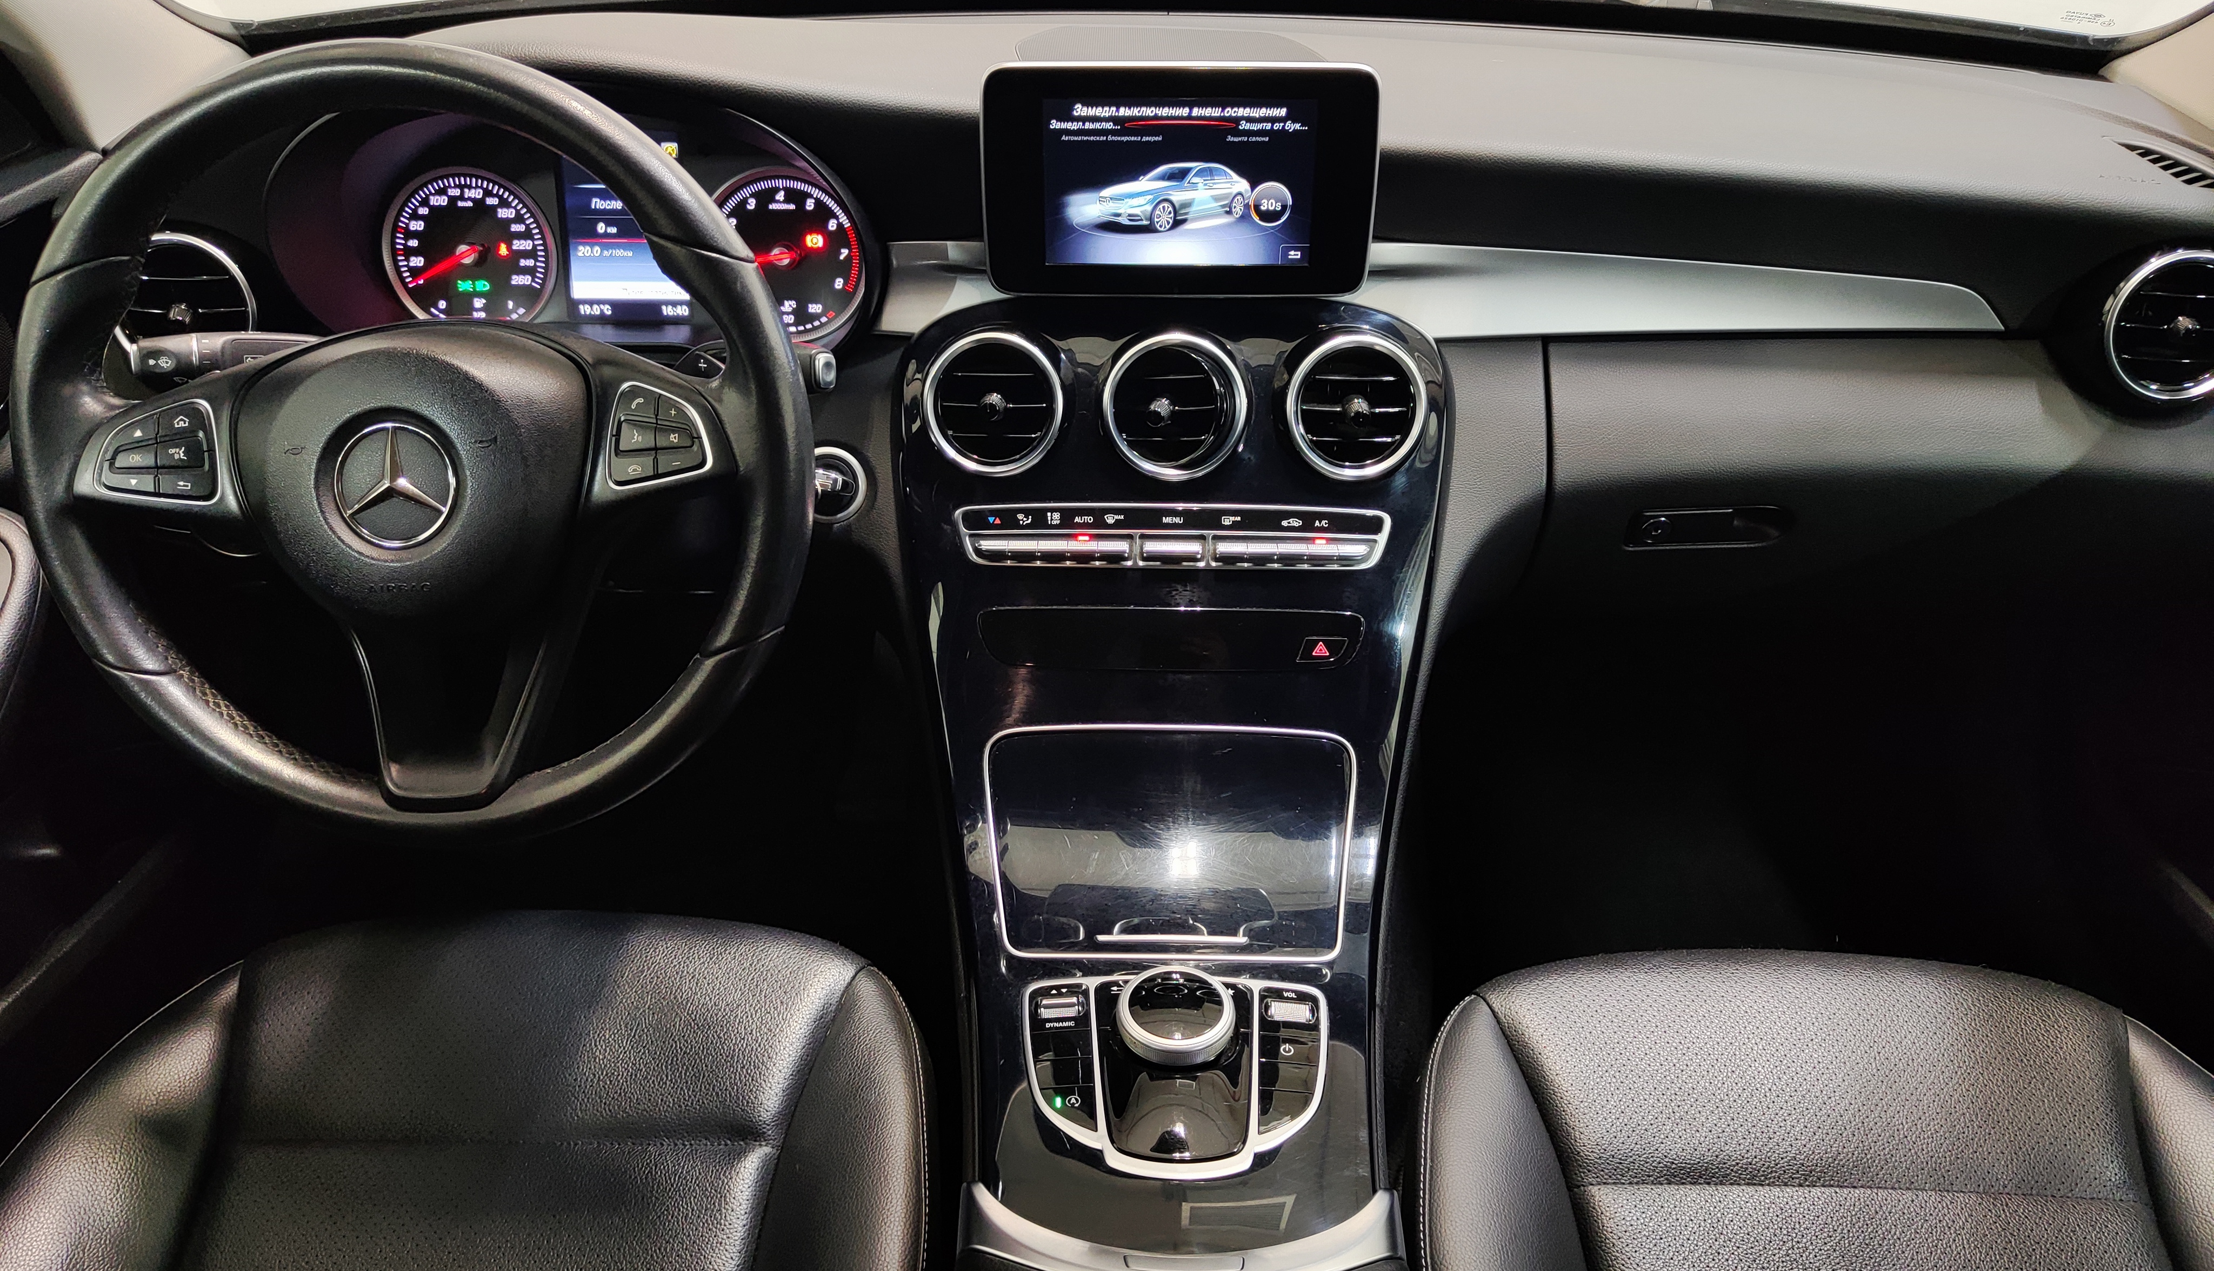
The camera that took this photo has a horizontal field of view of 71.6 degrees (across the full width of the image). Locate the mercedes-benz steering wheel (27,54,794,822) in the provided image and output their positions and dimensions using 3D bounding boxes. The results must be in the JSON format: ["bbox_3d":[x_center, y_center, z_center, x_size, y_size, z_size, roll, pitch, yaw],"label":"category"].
[{"bbox_3d":[-0.326,-0.092,0.737,0.380,0.380,0.090,1,-2,2],"label":"mercedes-benz steering wheel"}]

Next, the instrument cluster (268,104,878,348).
[{"bbox_3d":[-0.317,-0.255,0.955,0.365,0.152,0.100,1,14,2],"label":"instrument cluster"}]

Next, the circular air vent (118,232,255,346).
[{"bbox_3d":[-0.531,-0.191,0.899,0.086,0.088,0.050,1,14,2],"label":"circular air vent"}]

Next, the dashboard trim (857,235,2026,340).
[{"bbox_3d":[0.187,-0.201,0.905,0.650,0.052,0.058,1,26,2],"label":"dashboard trim"}]

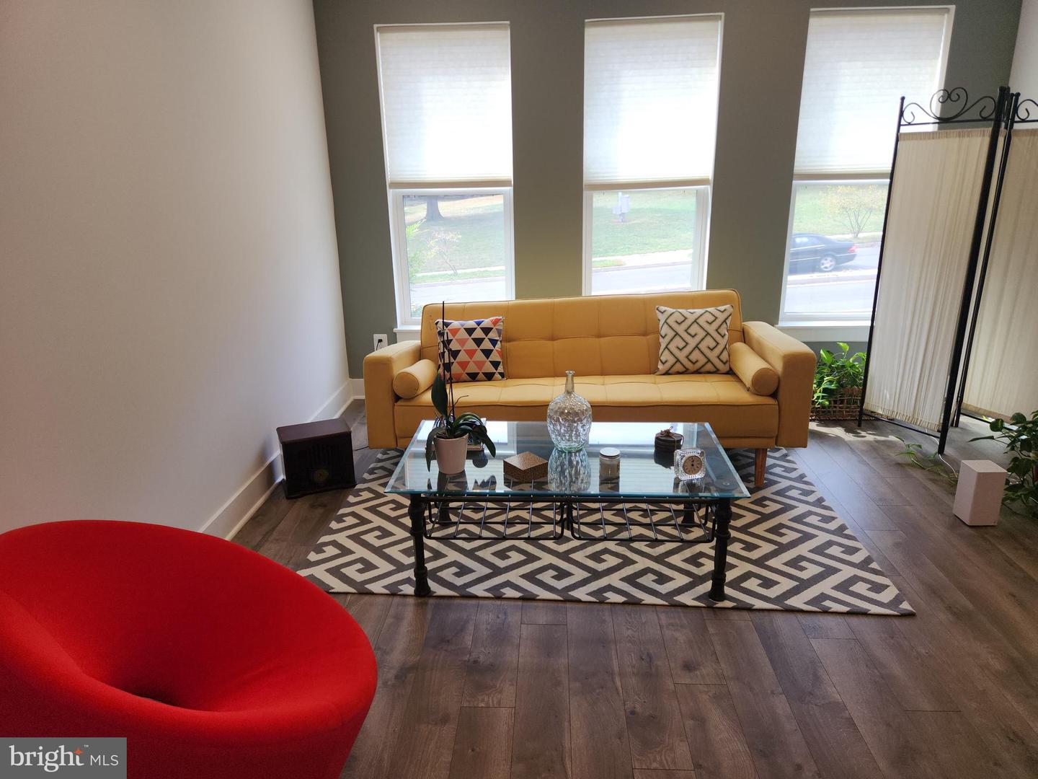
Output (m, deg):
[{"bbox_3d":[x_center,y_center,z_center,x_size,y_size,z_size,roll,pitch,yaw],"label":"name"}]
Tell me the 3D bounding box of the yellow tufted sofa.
[{"bbox_3d":[0.322,-0.027,3.628,2.070,0.800,0.885,0,17,3],"label":"yellow tufted sofa"}]

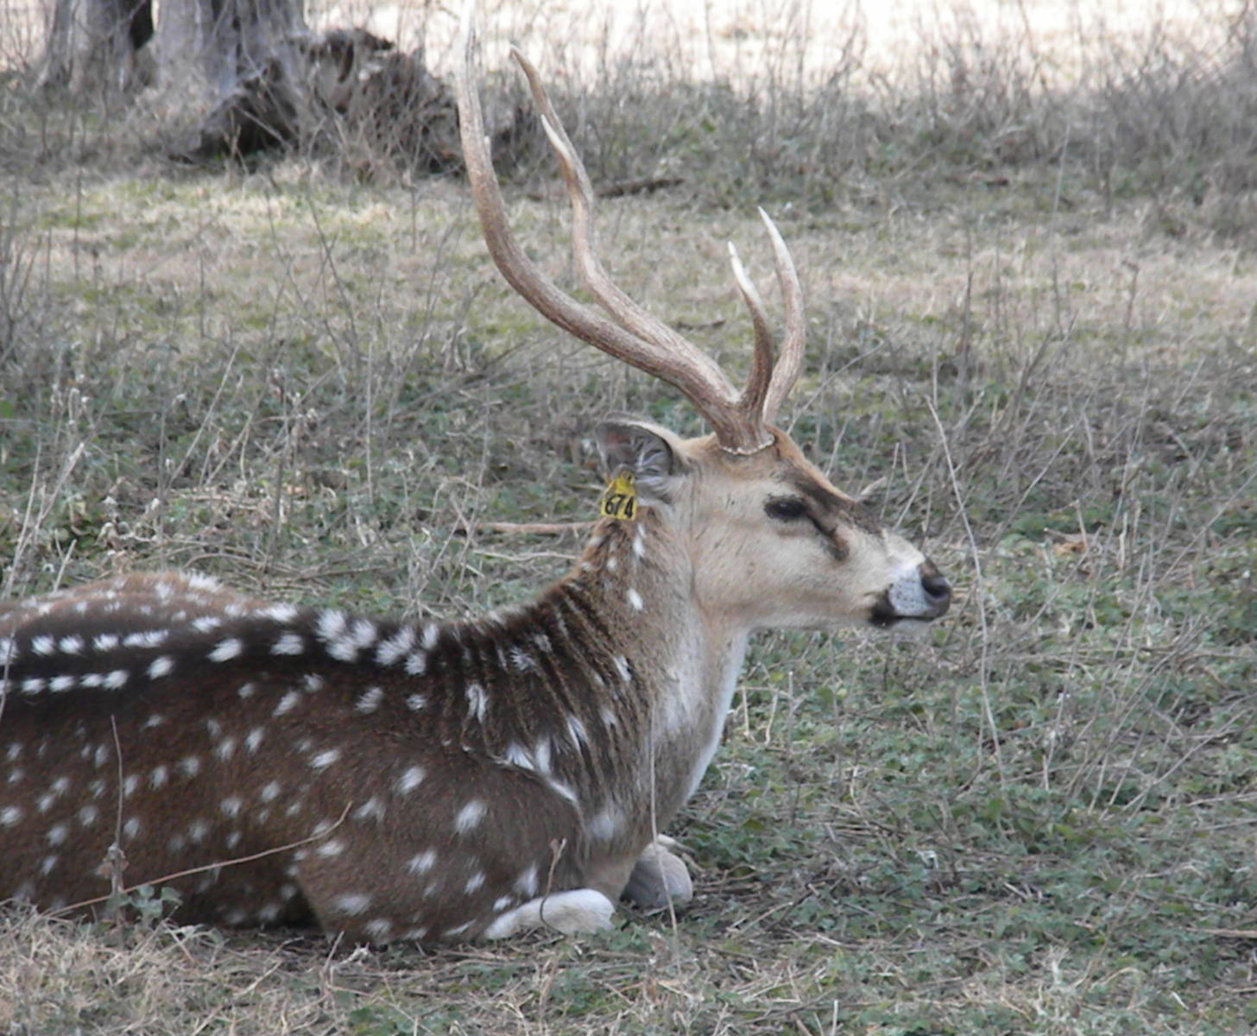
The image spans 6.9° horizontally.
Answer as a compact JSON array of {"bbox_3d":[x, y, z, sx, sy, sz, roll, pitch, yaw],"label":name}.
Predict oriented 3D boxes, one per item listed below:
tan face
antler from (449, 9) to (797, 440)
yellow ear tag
[{"bbox_3d":[0.188,0.013,10.690,0.272,0.205,0.145,1,7,12],"label":"tan face"},{"bbox_3d":[0.004,-0.297,10.720,0.340,0.460,0.400,1,7,12],"label":"antler"},{"bbox_3d":[-0.011,-0.022,10.630,0.038,0.050,0.008,7,4,-12],"label":"yellow ear tag"}]

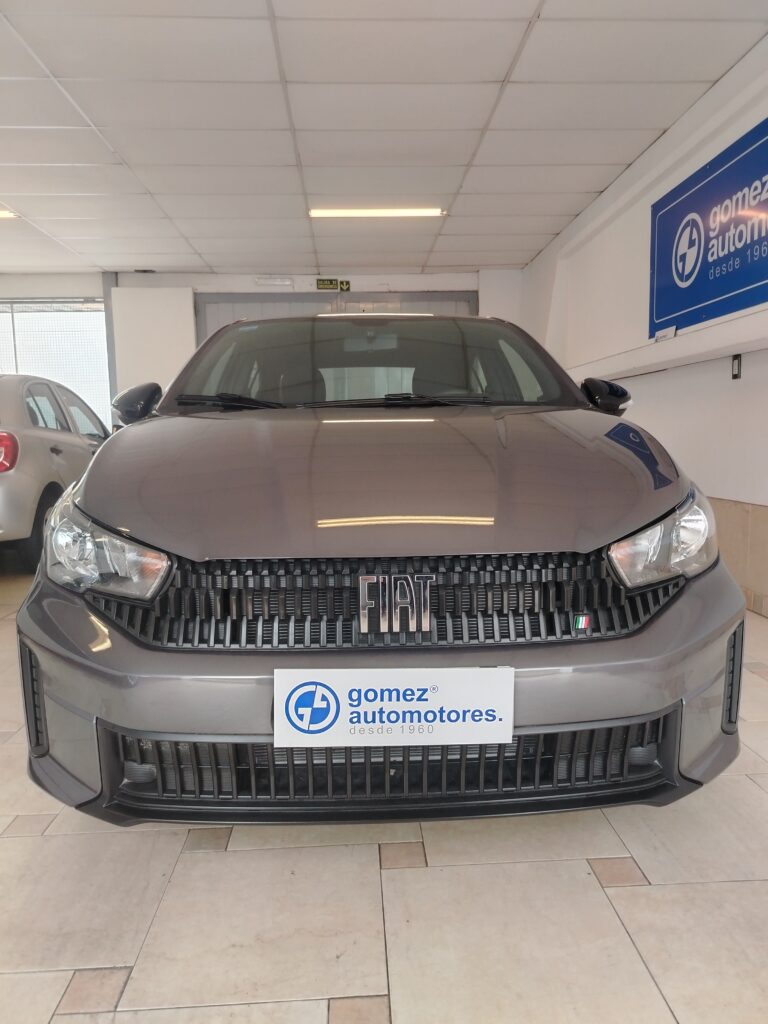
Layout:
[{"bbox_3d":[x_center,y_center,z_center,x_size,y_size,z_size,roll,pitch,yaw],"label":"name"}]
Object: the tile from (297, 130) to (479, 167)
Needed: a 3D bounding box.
[{"bbox_3d":[0.021,-2.448,4.763,1.200,0.020,0.591,-1,6,-3],"label":"tile"}]

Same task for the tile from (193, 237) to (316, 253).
[{"bbox_3d":[-1.297,-2.667,7.077,1.200,0.020,0.591,-1,6,-3],"label":"tile"}]

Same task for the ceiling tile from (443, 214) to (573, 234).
[{"bbox_3d":[1.140,-2.696,6.673,1.210,0.020,0.605,-1,6,-3],"label":"ceiling tile"}]

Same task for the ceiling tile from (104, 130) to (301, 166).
[{"bbox_3d":[-1.209,-2.453,4.775,1.219,0.025,0.599,-1,6,-3],"label":"ceiling tile"}]

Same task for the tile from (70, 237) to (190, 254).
[{"bbox_3d":[-2.527,-2.662,7.089,1.210,0.020,0.605,-1,6,-3],"label":"tile"}]

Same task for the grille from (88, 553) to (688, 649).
[{"bbox_3d":[0.014,0.149,1.309,1.190,0.170,0.220,-1,6,-3],"label":"grille"}]

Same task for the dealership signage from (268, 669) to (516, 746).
[{"bbox_3d":[0.017,0.337,1.223,0.410,0.135,0.010,0,6,-4],"label":"dealership signage"}]

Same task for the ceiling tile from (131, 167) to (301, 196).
[{"bbox_3d":[-1.214,-2.482,5.301,1.200,0.020,0.591,-1,6,-3],"label":"ceiling tile"}]

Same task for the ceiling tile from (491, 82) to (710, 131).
[{"bbox_3d":[1.256,-2.438,4.261,1.210,0.020,0.605,-1,6,-3],"label":"ceiling tile"}]

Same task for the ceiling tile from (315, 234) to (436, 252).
[{"bbox_3d":[-0.103,-2.722,7.200,1.210,0.020,0.605,-1,6,-3],"label":"ceiling tile"}]

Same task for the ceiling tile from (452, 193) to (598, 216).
[{"bbox_3d":[1.169,-2.631,6.070,1.210,0.020,0.605,-1,6,-3],"label":"ceiling tile"}]

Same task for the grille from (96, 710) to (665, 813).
[{"bbox_3d":[0.020,0.457,1.312,1.065,0.135,0.150,-1,6,-1],"label":"grille"}]

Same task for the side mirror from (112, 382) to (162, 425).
[{"bbox_3d":[-0.911,-0.400,2.630,0.200,0.160,0.130,-1,6,-3],"label":"side mirror"}]

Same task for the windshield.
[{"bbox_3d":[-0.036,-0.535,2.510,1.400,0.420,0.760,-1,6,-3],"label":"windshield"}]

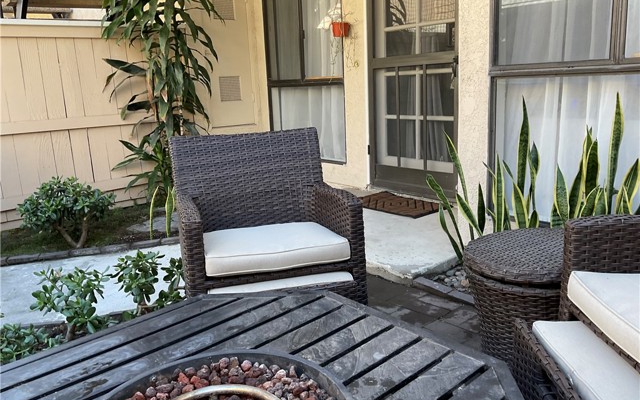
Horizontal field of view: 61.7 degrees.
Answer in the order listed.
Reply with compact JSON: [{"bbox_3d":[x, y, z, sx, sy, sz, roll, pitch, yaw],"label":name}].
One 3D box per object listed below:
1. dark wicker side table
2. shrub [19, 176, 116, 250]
[{"bbox_3d":[0.721,0.404,1.764,0.492,0.510,0.492,-2,12,0],"label":"dark wicker side table"},{"bbox_3d":[-1.629,0.081,3.459,0.588,0.448,0.508,-13,16,-40],"label":"shrub"}]

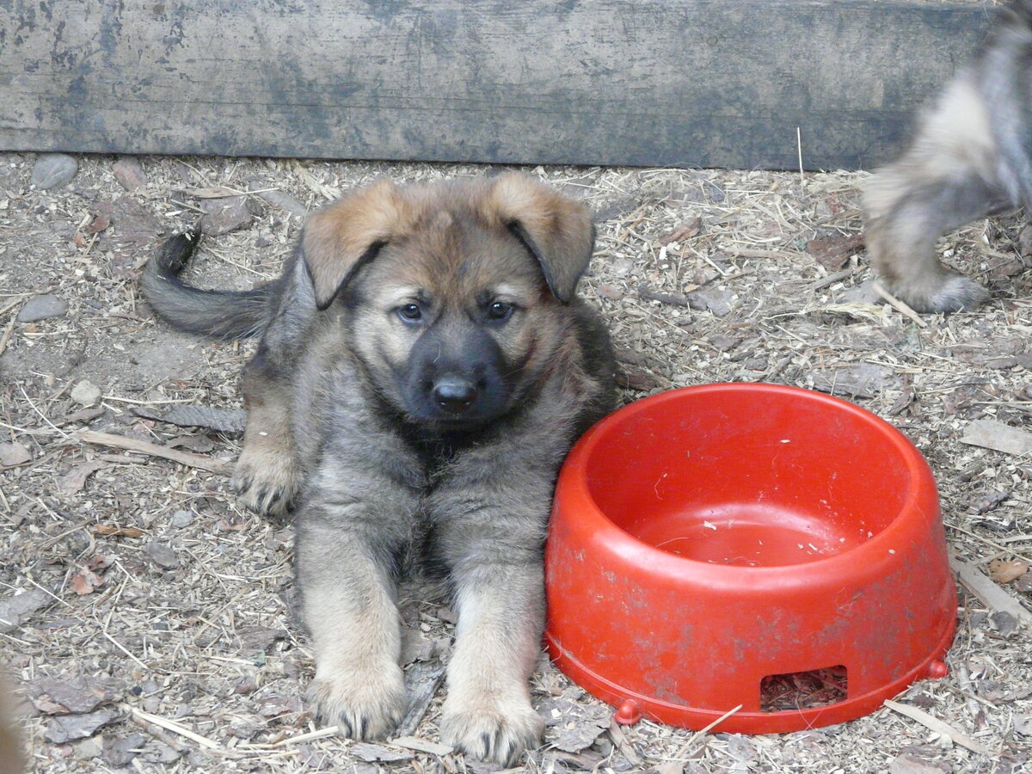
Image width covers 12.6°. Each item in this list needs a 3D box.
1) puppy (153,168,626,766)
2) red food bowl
[{"bbox_3d":[-0.076,-0.048,2.971,0.276,0.260,0.636,-5,31,-9],"label":"puppy"},{"bbox_3d":[0.146,0.096,2.876,0.255,0.109,0.255,0,31,0],"label":"red food bowl"}]

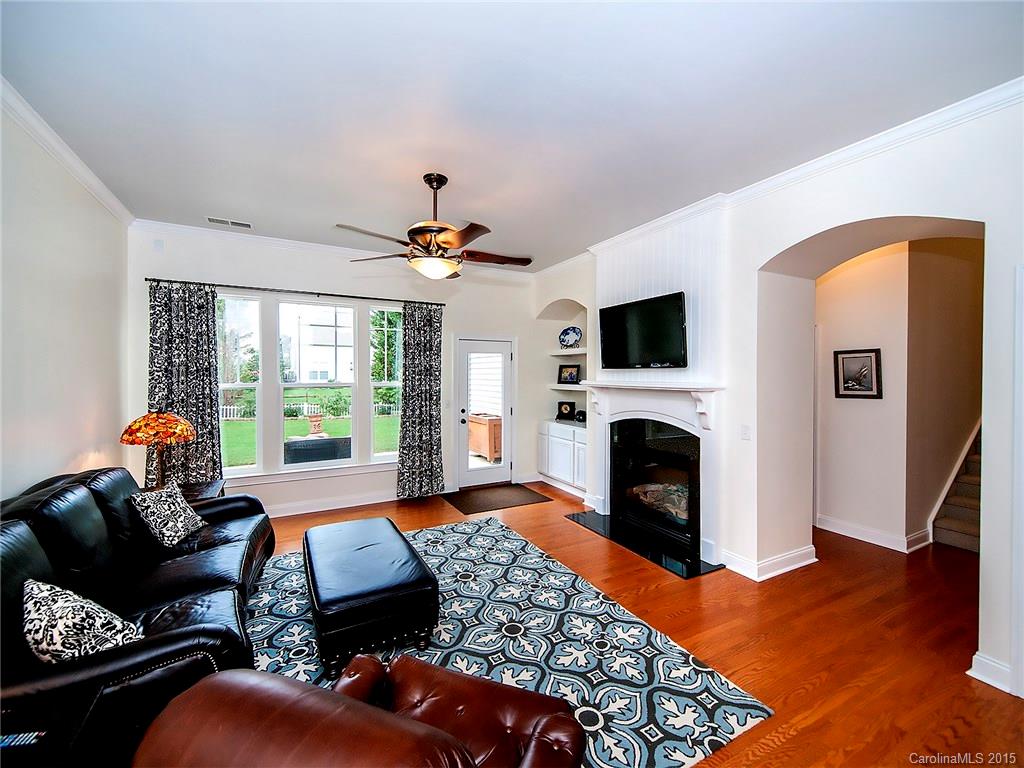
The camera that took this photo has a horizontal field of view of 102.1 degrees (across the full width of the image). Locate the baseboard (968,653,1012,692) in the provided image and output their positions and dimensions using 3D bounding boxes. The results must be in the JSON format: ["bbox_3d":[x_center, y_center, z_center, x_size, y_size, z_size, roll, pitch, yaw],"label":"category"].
[{"bbox_3d":[2.379,1.430,2.064,0.035,0.135,0.160,-1,1,-28],"label":"baseboard"}]

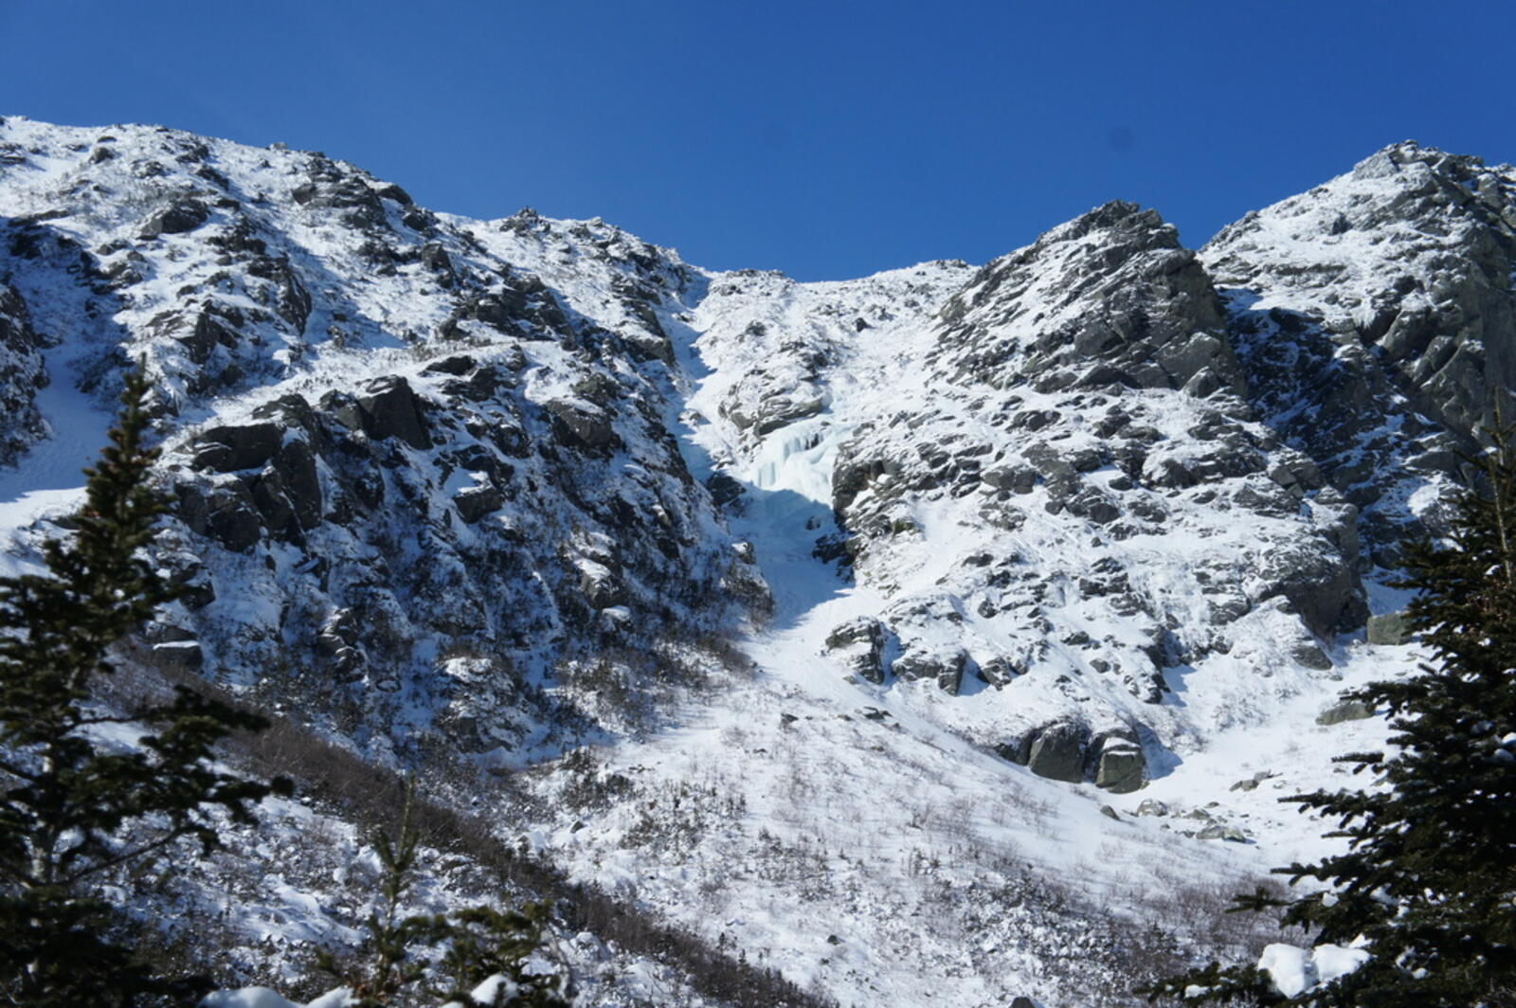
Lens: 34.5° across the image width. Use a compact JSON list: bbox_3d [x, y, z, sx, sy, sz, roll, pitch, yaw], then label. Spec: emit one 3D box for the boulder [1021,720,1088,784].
[{"bbox_3d":[29.354,24.345,240.000,6.440,5.980,5.150,-2,-13,7],"label":"boulder"}]

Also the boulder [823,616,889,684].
[{"bbox_3d":[10.796,15.999,268.000,6.940,7.170,6.250,-1,-13,2],"label":"boulder"}]

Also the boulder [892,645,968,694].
[{"bbox_3d":[18.649,18.006,265.000,8.110,5.130,6.490,-1,-13,4],"label":"boulder"}]

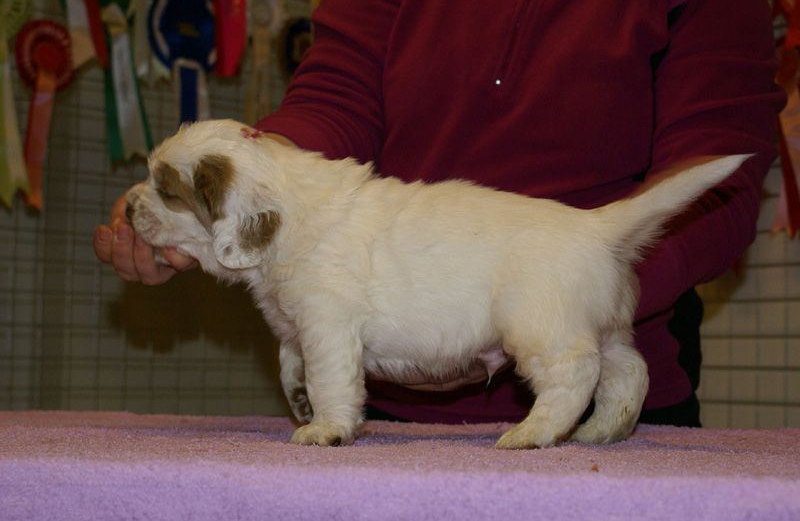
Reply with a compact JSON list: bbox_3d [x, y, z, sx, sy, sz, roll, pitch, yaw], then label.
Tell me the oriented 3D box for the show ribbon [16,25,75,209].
[{"bbox_3d":[-0.576,-0.235,2.160,0.097,0.302,0.030,3,-5,-30],"label":"show ribbon"}]

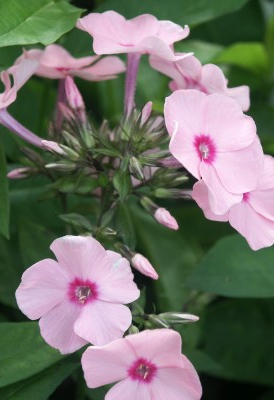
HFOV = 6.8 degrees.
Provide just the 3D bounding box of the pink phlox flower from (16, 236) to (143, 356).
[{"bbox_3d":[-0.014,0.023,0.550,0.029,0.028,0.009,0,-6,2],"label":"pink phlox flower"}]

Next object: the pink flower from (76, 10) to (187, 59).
[{"bbox_3d":[-0.001,-0.040,0.565,0.028,0.009,0.026,2,14,0],"label":"pink flower"}]

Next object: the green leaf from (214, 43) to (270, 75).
[{"bbox_3d":[0.029,-0.039,0.640,0.016,0.007,0.012,-8,20,-23],"label":"green leaf"}]

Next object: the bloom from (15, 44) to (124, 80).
[{"bbox_3d":[-0.017,-0.035,0.587,0.028,0.007,0.026,3,9,0],"label":"bloom"}]

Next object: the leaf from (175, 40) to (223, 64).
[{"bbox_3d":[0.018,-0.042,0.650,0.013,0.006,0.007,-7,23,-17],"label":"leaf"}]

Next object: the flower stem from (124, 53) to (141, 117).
[{"bbox_3d":[-0.001,-0.028,0.550,0.003,0.015,0.003,9,6,0],"label":"flower stem"}]

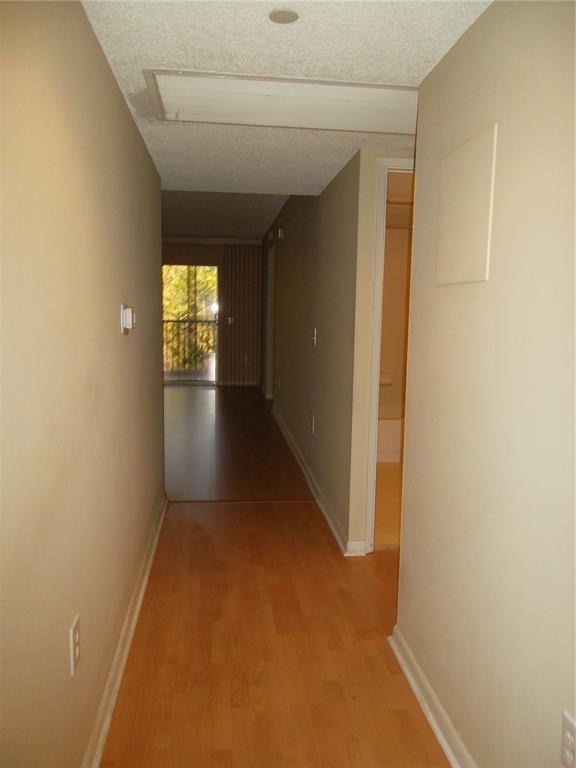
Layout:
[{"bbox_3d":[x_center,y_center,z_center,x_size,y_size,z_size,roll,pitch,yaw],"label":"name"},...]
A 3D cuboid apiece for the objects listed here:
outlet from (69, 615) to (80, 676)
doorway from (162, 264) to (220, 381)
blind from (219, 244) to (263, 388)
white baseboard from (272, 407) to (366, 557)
[{"bbox_3d":[-0.538,0.666,1.525,0.008,0.121,0.086,0,7,-7],"label":"outlet"},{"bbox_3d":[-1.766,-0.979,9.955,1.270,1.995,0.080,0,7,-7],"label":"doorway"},{"bbox_3d":[-0.781,-1.113,9.849,0.721,2.324,0.100,0,7,-7],"label":"blind"},{"bbox_3d":[0.118,0.613,5.414,0.122,0.088,4.409,0,7,-7],"label":"white baseboard"}]

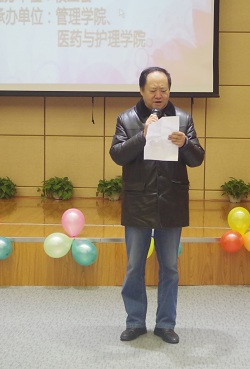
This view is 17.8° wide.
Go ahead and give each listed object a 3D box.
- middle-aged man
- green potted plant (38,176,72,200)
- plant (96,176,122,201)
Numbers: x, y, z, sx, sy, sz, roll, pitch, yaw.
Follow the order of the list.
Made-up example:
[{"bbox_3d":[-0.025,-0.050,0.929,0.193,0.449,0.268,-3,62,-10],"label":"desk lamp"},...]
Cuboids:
[{"bbox_3d":[0.199,0.129,4.908,0.571,1.692,0.460,1,5,-1],"label":"middle-aged man"},{"bbox_3d":[-0.804,0.047,9.424,0.386,0.272,0.367,1,5,4],"label":"green potted plant"},{"bbox_3d":[-0.138,0.049,9.414,0.371,0.287,0.353,1,5,4],"label":"plant"}]

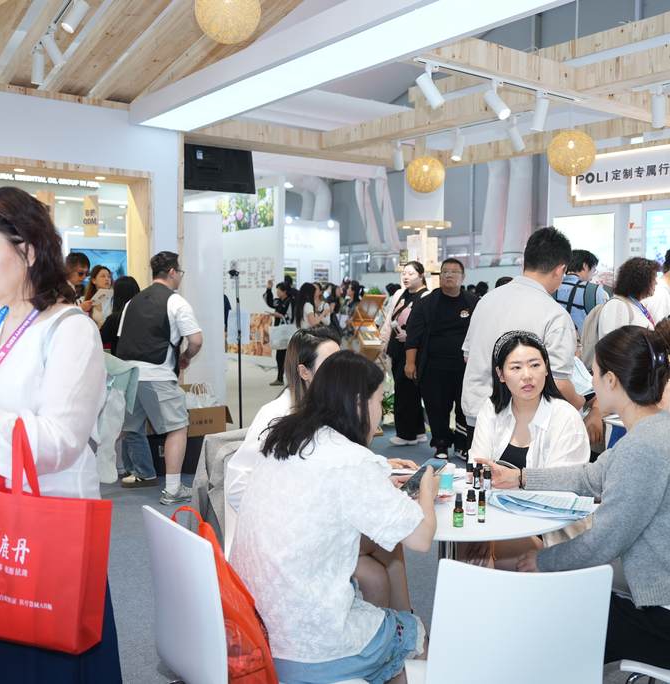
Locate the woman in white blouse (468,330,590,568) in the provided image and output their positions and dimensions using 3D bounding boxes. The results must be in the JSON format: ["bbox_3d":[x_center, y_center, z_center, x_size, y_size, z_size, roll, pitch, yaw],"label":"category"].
[{"bbox_3d":[0.688,0.595,2.798,0.480,1.265,0.680,2,4,18],"label":"woman in white blouse"}]

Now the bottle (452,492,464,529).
[{"bbox_3d":[0.340,0.467,2.130,0.030,0.098,0.030,1,4,9],"label":"bottle"}]

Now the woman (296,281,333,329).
[{"bbox_3d":[-0.339,-0.050,11.052,0.360,1.580,0.480,-1,4,-15],"label":"woman"}]

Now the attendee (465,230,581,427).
[{"bbox_3d":[0.860,0.341,3.450,0.560,1.700,0.460,3,4,30],"label":"attendee"}]

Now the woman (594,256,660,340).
[{"bbox_3d":[1.650,0.333,4.350,0.430,1.610,0.470,0,4,-7],"label":"woman"}]

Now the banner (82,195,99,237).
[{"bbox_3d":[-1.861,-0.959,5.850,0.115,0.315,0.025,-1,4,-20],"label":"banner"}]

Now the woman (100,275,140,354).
[{"bbox_3d":[-1.620,0.292,5.902,0.450,1.570,0.340,-2,4,-32],"label":"woman"}]

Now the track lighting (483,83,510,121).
[{"bbox_3d":[0.935,-1.393,4.450,0.080,0.215,0.160,-3,5,-41],"label":"track lighting"}]

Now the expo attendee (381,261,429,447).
[{"bbox_3d":[0.654,0.124,6.925,0.380,1.650,0.460,-3,5,-38],"label":"expo attendee"}]

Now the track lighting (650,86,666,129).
[{"bbox_3d":[1.826,-1.327,4.350,0.085,0.240,0.085,-3,5,-38],"label":"track lighting"}]

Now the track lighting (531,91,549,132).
[{"bbox_3d":[1.257,-1.410,4.700,0.085,0.240,0.115,-1,4,-18],"label":"track lighting"}]

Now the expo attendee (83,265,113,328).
[{"bbox_3d":[-2.166,0.116,7.005,0.360,1.630,0.460,3,5,38],"label":"expo attendee"}]

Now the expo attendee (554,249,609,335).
[{"bbox_3d":[1.595,0.269,5.058,0.380,1.750,0.520,-4,5,-45],"label":"expo attendee"}]

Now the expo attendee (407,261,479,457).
[{"bbox_3d":[0.961,0.125,6.680,0.660,1.710,0.420,1,4,10],"label":"expo attendee"}]

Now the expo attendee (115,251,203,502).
[{"bbox_3d":[-1.250,0.236,5.457,0.550,1.740,0.430,3,5,33],"label":"expo attendee"}]

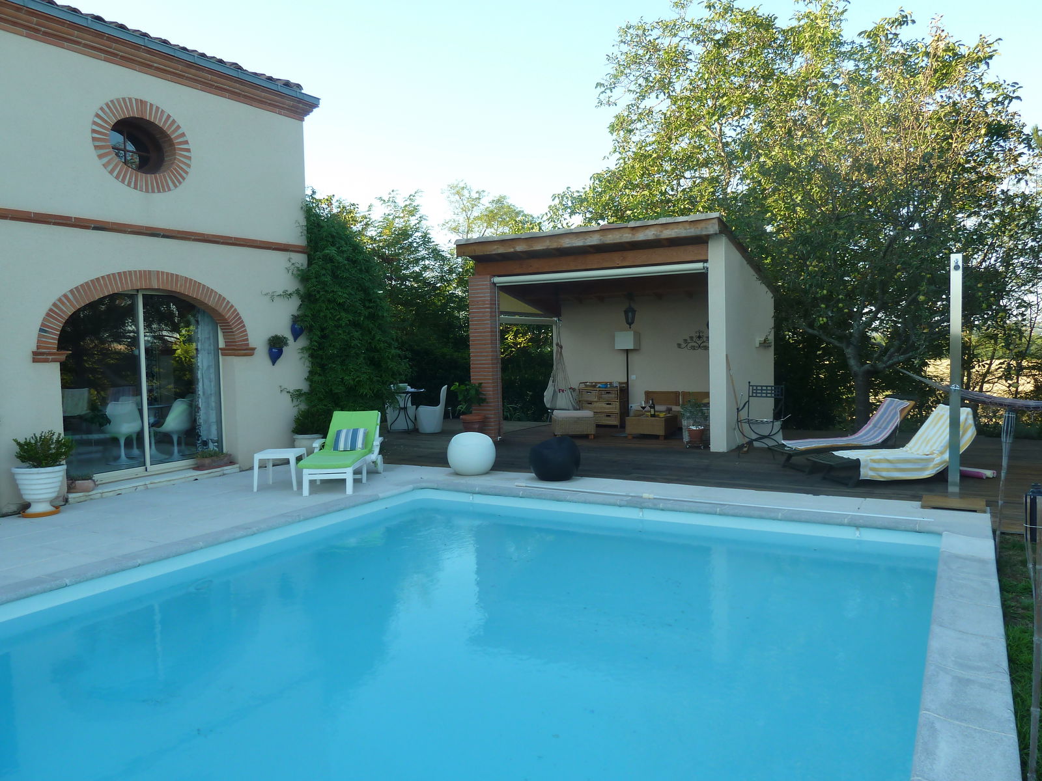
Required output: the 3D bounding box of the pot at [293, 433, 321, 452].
[{"bbox_3d":[-2.843,0.785,10.096,0.390,0.370,0.390,-2,4,0],"label":"pot"}]

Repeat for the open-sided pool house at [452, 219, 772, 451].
[{"bbox_3d":[1.745,-0.885,12.786,4.256,3.282,3.628,0,4,29],"label":"open-sided pool house"}]

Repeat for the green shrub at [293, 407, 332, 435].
[{"bbox_3d":[-2.879,0.427,10.375,0.520,0.400,0.520,1,4,33],"label":"green shrub"}]

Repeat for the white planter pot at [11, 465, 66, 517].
[{"bbox_3d":[-4.634,0.970,7.255,0.450,0.450,0.450,-2,4,0],"label":"white planter pot"}]

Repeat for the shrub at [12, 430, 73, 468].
[{"bbox_3d":[-4.583,0.591,7.219,0.470,0.380,0.490,0,4,31],"label":"shrub"}]

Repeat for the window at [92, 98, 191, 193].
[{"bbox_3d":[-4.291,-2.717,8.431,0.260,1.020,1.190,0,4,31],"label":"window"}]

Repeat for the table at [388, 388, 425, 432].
[{"bbox_3d":[-2.110,0.370,13.598,0.700,0.730,0.700,-2,4,0],"label":"table"}]

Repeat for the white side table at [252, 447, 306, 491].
[{"bbox_3d":[-2.753,0.907,8.614,0.470,0.410,0.470,-2,3,0],"label":"white side table"}]

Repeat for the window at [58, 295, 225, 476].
[{"bbox_3d":[-4.485,-0.090,8.953,0.100,2.201,2.081,1,4,33],"label":"window"}]

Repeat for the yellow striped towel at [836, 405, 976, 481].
[{"bbox_3d":[4.502,0.617,8.910,1.550,0.790,0.620,-2,4,-11],"label":"yellow striped towel"}]

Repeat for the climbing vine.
[{"bbox_3d":[-2.658,-1.085,10.773,1.200,3.500,1.650,0,4,31],"label":"climbing vine"}]

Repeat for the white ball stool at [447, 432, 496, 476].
[{"bbox_3d":[-0.595,0.767,9.110,0.575,0.485,0.575,-2,4,-4],"label":"white ball stool"}]

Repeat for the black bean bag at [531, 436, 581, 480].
[{"bbox_3d":[0.388,0.767,8.694,0.589,0.514,0.589,-3,4,-30],"label":"black bean bag"}]

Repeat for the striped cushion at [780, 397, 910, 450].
[{"bbox_3d":[3.728,0.376,8.678,1.290,0.500,0.580,-2,4,-4],"label":"striped cushion"}]

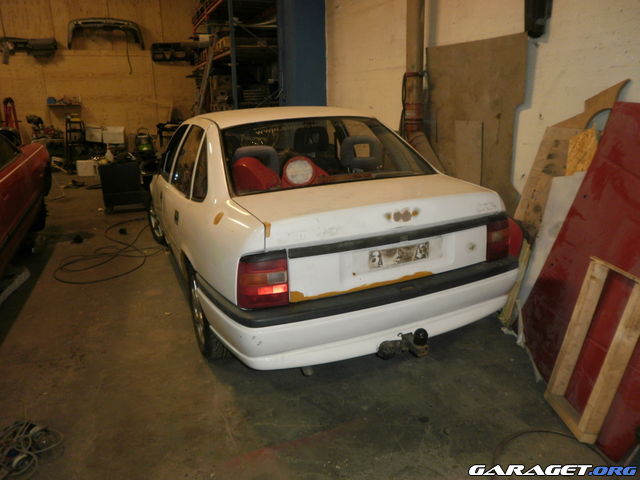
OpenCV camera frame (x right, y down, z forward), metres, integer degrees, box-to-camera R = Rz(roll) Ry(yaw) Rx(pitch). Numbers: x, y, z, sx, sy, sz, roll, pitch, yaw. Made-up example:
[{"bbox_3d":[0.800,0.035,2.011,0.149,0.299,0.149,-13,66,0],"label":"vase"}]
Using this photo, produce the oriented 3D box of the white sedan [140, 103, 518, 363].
[{"bbox_3d":[-0.481,-0.393,4.099,1.700,1.400,4.380,-8,17,-22],"label":"white sedan"}]

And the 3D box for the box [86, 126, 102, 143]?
[{"bbox_3d":[-5.395,-2.543,11.500,0.360,0.380,0.340,-7,16,-19],"label":"box"}]

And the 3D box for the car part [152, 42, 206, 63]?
[{"bbox_3d":[-3.392,-4.614,11.836,1.400,0.450,0.380,-7,16,-19],"label":"car part"}]

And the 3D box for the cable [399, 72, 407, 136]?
[{"bbox_3d":[0.764,-1.254,4.450,0.090,0.620,0.100,-7,16,-19],"label":"cable"}]

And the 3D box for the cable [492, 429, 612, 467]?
[{"bbox_3d":[0.924,0.870,1.997,0.500,0.015,0.270,-2,15,0],"label":"cable"}]

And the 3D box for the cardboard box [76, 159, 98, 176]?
[{"bbox_3d":[-5.345,-1.648,11.050,0.400,0.360,0.300,-5,16,-12],"label":"cardboard box"}]

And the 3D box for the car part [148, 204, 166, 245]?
[{"bbox_3d":[-1.625,-0.227,5.109,0.200,0.600,0.600,-8,17,-22],"label":"car part"}]

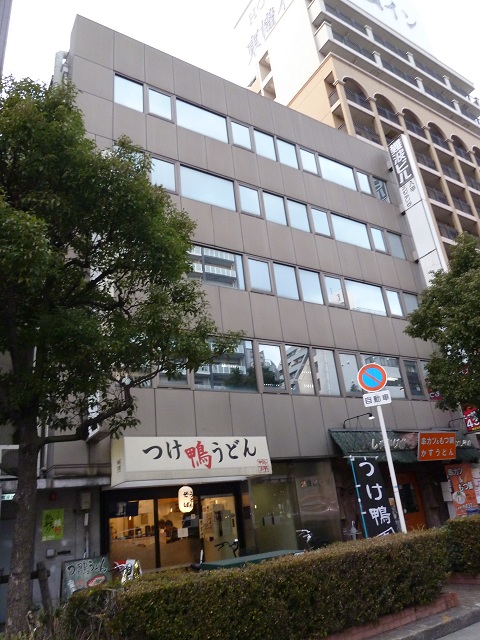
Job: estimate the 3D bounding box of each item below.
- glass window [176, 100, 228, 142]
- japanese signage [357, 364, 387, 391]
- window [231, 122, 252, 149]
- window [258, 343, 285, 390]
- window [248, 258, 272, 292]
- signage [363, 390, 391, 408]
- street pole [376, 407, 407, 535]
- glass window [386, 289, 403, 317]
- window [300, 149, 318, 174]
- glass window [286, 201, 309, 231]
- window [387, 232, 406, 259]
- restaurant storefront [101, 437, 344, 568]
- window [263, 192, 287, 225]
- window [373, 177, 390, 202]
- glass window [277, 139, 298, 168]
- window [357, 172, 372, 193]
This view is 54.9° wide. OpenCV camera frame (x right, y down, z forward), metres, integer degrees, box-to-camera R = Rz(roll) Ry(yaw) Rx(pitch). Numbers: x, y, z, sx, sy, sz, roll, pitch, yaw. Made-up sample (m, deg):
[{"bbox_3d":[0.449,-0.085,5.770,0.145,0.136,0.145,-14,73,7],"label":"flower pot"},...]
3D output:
[{"bbox_3d":[-1.524,-8.233,19.195,2.393,1.478,0.100,8,-26,-31],"label":"glass window"},{"bbox_3d":[2.806,1.222,9.810,0.600,0.600,0.030,-14,-23,18],"label":"japanese signage"},{"bbox_3d":[0.051,-7.682,19.376,0.899,1.264,0.120,8,-27,-31],"label":"window"},{"bbox_3d":[1.145,1.641,16.247,0.932,1.621,0.100,8,-26,-31],"label":"window"},{"bbox_3d":[0.742,-1.637,17.199,0.980,1.311,0.100,8,-26,-31],"label":"window"},{"bbox_3d":[2.796,1.611,9.399,0.526,0.251,0.040,-15,-24,20],"label":"signage"},{"bbox_3d":[2.900,3.140,8.594,0.080,3.176,0.080,8,-27,-31],"label":"street pole"},{"bbox_3d":[6.881,-0.715,20.504,0.787,1.214,0.120,8,-27,-31],"label":"glass window"},{"bbox_3d":[3.191,-7.245,21.295,0.910,1.223,0.120,8,-27,-31],"label":"window"},{"bbox_3d":[2.595,-4.552,20.192,1.100,1.455,0.100,8,-26,-31],"label":"glass window"},{"bbox_3d":[7.638,-3.597,22.527,1.036,1.382,0.120,8,-27,-31],"label":"window"},{"bbox_3d":[0.015,4.893,12.665,7.425,3.482,1.300,8,-27,-31],"label":"restaurant storefront"},{"bbox_3d":[1.456,-4.571,19.103,1.164,1.447,0.100,8,-26,-31],"label":"window"},{"bbox_3d":[7.241,-6.608,23.629,1.004,1.395,0.120,8,-27,-31],"label":"window"},{"bbox_3d":[2.171,-7.529,21.020,1.138,1.488,0.100,8,-26,-31],"label":"glass window"},{"bbox_3d":[6.240,-6.785,23.044,0.787,1.214,0.120,8,-27,-31],"label":"window"}]

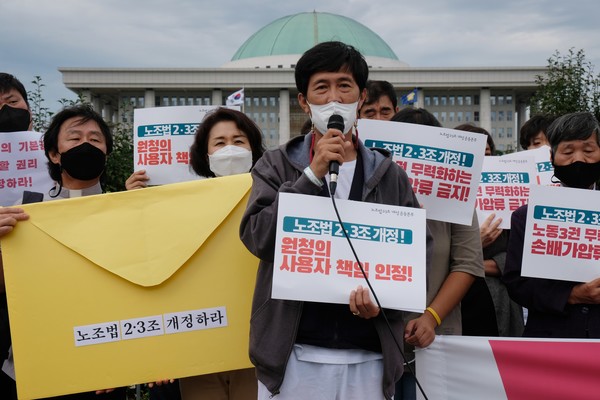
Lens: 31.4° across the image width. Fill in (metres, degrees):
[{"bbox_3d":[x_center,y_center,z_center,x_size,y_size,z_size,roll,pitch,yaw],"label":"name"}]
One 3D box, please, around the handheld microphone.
[{"bbox_3d":[0.096,-0.123,2.950,0.050,0.232,0.050,2,-15,1],"label":"handheld microphone"}]

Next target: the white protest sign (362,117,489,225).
[{"bbox_3d":[0.374,-0.088,3.400,0.420,0.297,0.012,9,3,-3],"label":"white protest sign"}]

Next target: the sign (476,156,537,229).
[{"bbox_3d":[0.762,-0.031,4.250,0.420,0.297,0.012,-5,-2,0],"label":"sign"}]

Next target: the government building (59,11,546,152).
[{"bbox_3d":[4.400,-22.000,305.000,127.000,64.000,86.000,0,-2,0],"label":"government building"}]

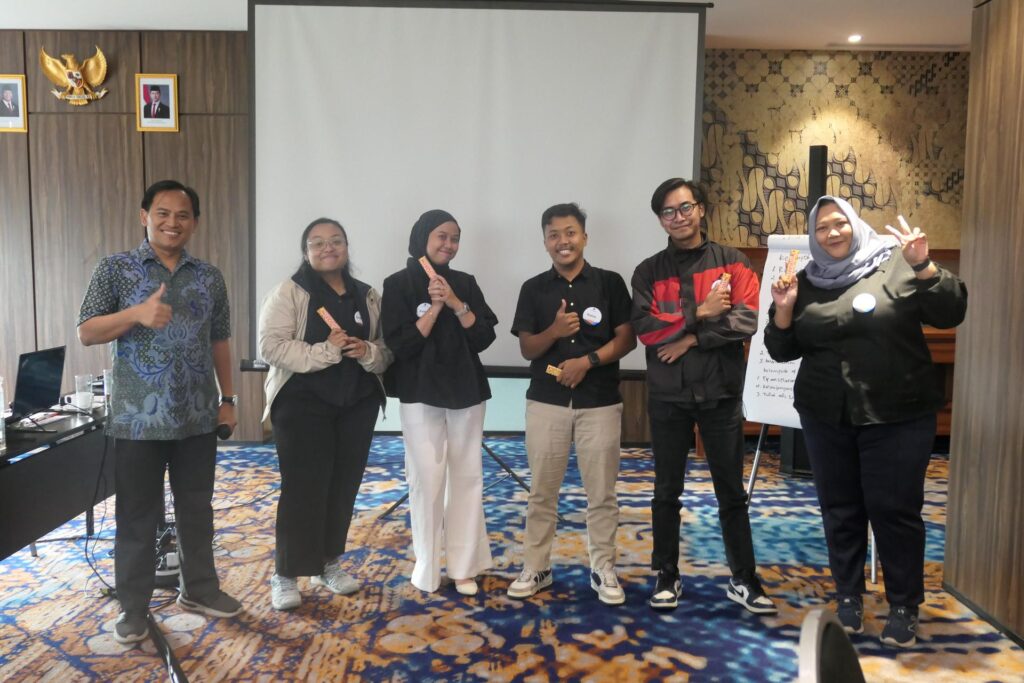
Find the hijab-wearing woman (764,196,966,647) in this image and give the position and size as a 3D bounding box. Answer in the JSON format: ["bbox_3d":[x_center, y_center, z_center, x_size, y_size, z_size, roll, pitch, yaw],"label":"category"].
[{"bbox_3d":[1.332,0.274,3.347,0.730,1.633,0.500,3,5,27],"label":"hijab-wearing woman"}]

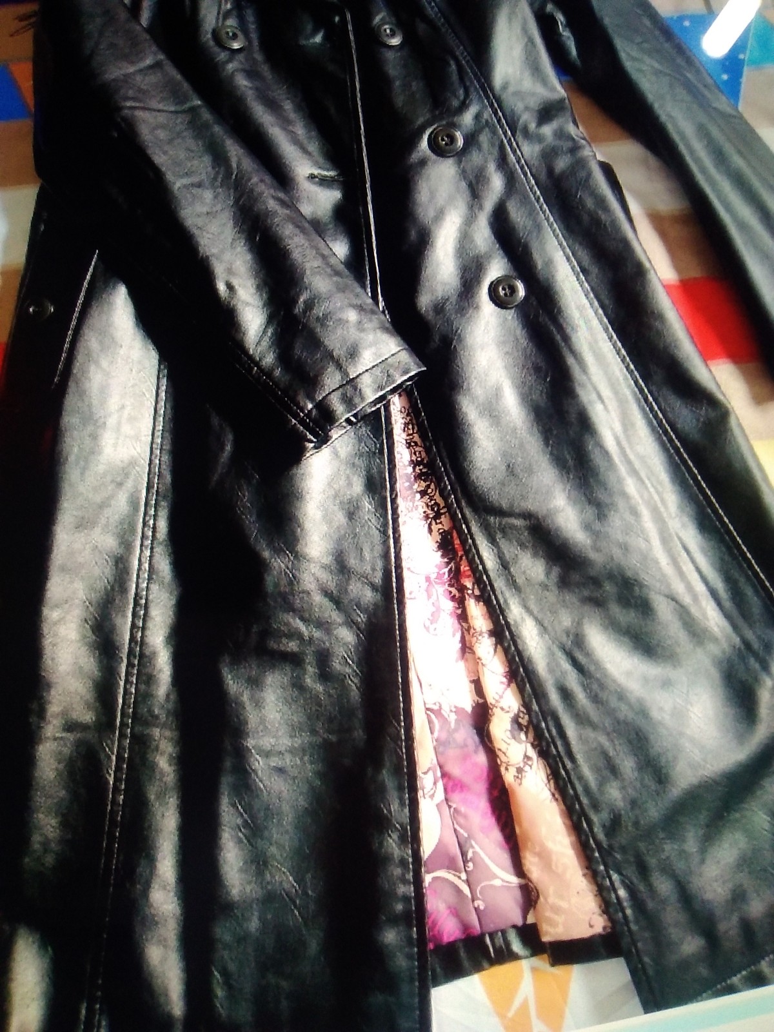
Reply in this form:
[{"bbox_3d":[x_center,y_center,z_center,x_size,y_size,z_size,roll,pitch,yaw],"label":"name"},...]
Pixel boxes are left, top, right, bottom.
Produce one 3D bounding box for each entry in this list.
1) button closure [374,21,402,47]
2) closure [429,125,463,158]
[{"bbox_3d":[0.002,-0.435,0.780,0.028,0.005,0.028,0,77,-23],"label":"button closure"},{"bbox_3d":[0.050,-0.312,0.720,0.028,0.005,0.028,0,70,-3],"label":"closure"}]

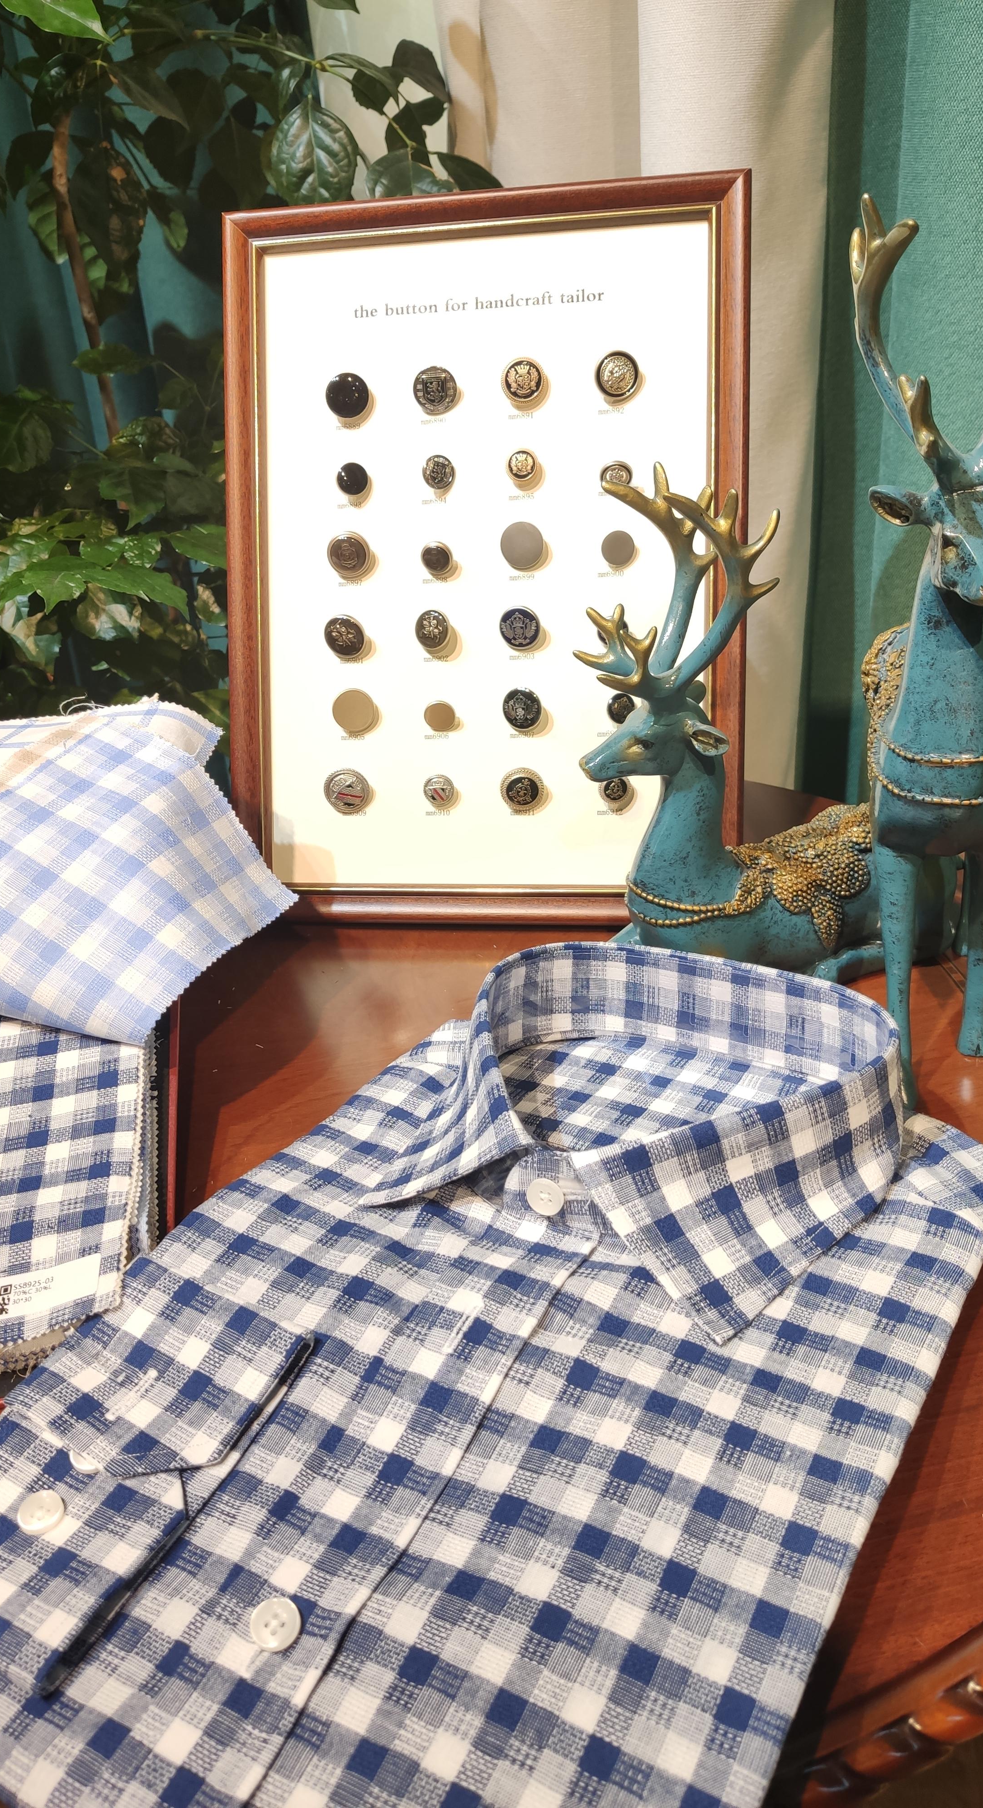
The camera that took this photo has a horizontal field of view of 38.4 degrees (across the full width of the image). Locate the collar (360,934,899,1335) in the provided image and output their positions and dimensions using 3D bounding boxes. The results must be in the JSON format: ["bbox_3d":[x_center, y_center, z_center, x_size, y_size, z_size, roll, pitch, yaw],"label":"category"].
[{"bbox_3d":[0.054,0.069,0.464,0.162,0.050,0.157,10,32,25],"label":"collar"}]

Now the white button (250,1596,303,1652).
[{"bbox_3d":[-0.050,0.167,0.326,0.012,0.003,0.012,-2,29,1],"label":"white button"}]

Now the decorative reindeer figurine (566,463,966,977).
[{"bbox_3d":[0.116,-0.072,0.569,0.166,0.212,0.066,-9,29,-7],"label":"decorative reindeer figurine"}]

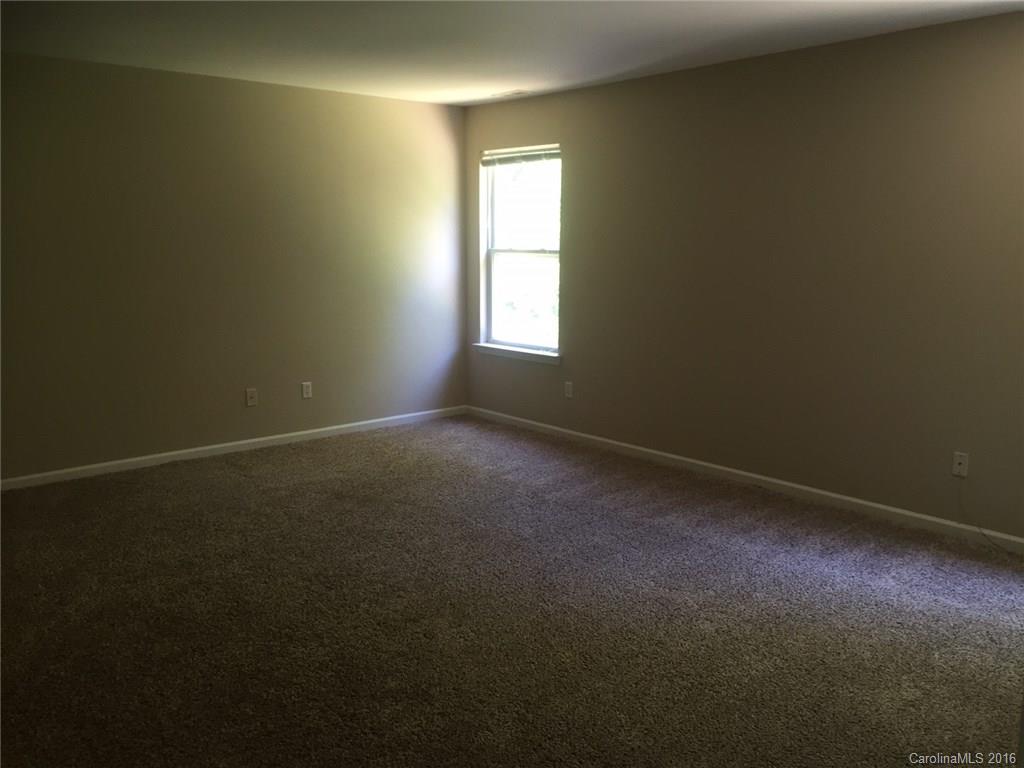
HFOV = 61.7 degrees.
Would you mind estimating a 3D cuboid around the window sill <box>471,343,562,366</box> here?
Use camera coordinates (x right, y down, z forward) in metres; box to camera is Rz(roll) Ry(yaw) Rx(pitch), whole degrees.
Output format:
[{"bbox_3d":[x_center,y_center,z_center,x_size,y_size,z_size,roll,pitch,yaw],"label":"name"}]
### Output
[{"bbox_3d":[0.051,-0.241,6.556,0.105,0.067,1.010,-8,13,-40],"label":"window sill"}]

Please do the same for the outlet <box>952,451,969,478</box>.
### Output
[{"bbox_3d":[2.170,0.396,4.153,0.010,0.115,0.071,-8,13,-40],"label":"outlet"}]

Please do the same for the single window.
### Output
[{"bbox_3d":[0.081,-0.996,6.427,0.090,1.490,0.895,-8,13,-40],"label":"single window"}]

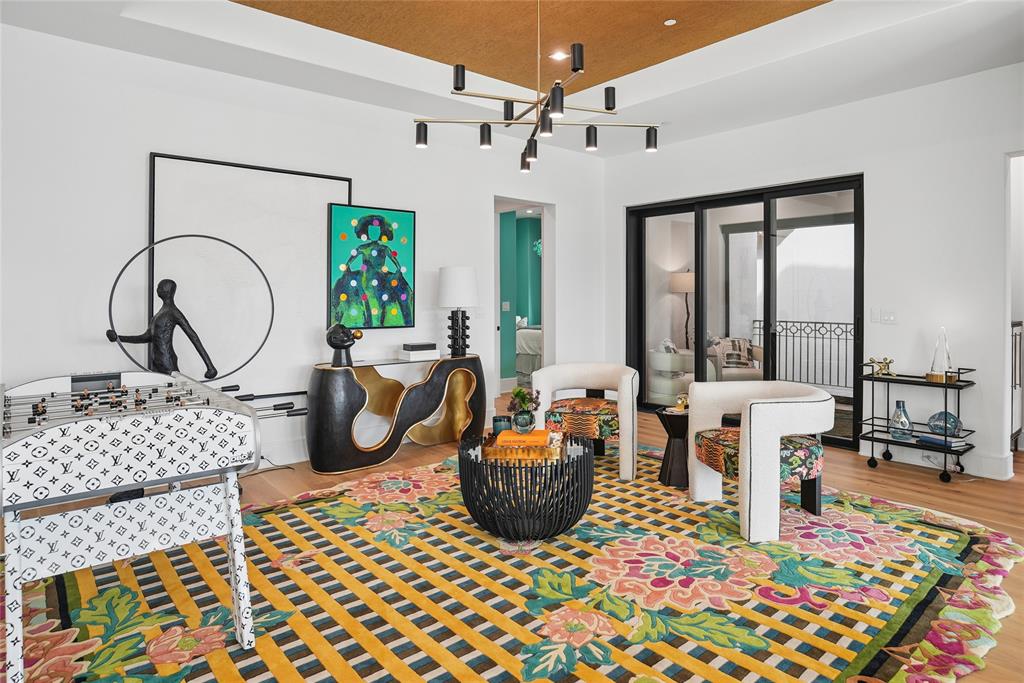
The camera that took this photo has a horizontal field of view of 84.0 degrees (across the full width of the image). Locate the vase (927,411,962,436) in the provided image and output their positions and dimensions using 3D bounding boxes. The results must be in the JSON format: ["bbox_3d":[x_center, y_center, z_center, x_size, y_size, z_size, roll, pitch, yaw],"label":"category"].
[{"bbox_3d":[3.345,0.638,4.400,0.240,0.200,0.270,-3,4,-44],"label":"vase"}]

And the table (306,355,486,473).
[{"bbox_3d":[-0.965,0.578,5.040,1.630,0.810,0.430,-2,3,-39],"label":"table"}]

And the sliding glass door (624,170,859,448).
[{"bbox_3d":[2.250,-0.305,5.960,0.140,2.430,2.520,-3,4,-42],"label":"sliding glass door"}]

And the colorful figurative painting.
[{"bbox_3d":[-1.264,-0.675,5.190,0.800,1.070,0.050,-2,4,-38],"label":"colorful figurative painting"}]

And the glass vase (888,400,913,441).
[{"bbox_3d":[3.100,0.630,4.540,0.190,0.315,0.190,-3,4,-44],"label":"glass vase"}]

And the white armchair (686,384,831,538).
[{"bbox_3d":[1.644,0.700,3.610,0.770,0.770,0.760,-1,3,-10],"label":"white armchair"}]

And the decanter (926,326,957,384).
[{"bbox_3d":[3.245,0.099,4.300,0.180,0.420,0.180,-3,5,-40],"label":"decanter"}]

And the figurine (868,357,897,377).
[{"bbox_3d":[3.040,0.200,4.670,0.165,0.155,0.180,-2,3,-44],"label":"figurine"}]

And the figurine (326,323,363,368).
[{"bbox_3d":[-1.376,0.033,4.660,0.280,0.365,0.210,0,3,6],"label":"figurine"}]

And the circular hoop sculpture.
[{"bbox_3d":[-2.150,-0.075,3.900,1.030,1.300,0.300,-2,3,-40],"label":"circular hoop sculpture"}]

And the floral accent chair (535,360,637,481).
[{"bbox_3d":[0.640,0.618,4.720,0.770,0.780,0.710,1,3,17],"label":"floral accent chair"}]

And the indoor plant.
[{"bbox_3d":[0.067,0.385,3.270,0.190,0.262,0.175,0,3,0],"label":"indoor plant"}]

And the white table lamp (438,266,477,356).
[{"bbox_3d":[-0.515,-0.280,5.400,0.360,0.840,0.360,0,3,0],"label":"white table lamp"}]

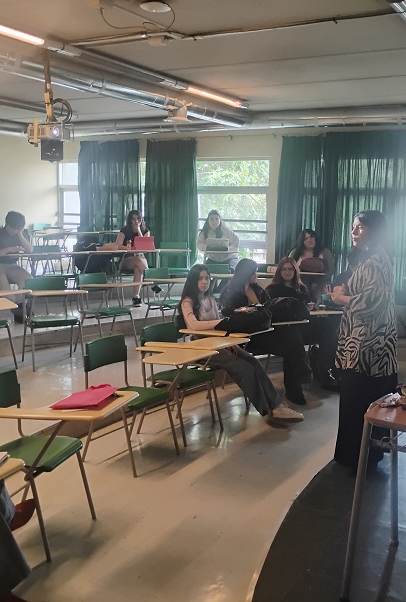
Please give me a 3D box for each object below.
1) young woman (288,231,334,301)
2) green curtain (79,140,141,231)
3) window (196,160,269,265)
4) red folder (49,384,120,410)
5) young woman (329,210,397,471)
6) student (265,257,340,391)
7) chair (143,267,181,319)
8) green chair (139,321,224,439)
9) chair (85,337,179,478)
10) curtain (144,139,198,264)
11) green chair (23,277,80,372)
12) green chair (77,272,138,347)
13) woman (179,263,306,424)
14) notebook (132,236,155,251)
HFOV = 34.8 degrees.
[{"bbox_3d":[1.440,-0.300,8.600,0.600,1.270,0.750,5,9,25],"label":"young woman"},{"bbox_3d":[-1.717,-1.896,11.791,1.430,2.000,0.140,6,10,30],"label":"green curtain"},{"bbox_3d":[0.428,-1.329,9.639,1.250,1.510,0.100,7,10,31],"label":"window"},{"bbox_3d":[-0.596,0.505,3.429,0.240,0.035,0.360,4,9,13],"label":"red folder"},{"bbox_3d":[0.961,0.252,3.953,0.400,1.580,0.480,0,8,-7],"label":"young woman"},{"bbox_3d":[0.961,0.197,6.320,0.550,1.230,0.750,-5,11,-38],"label":"student"},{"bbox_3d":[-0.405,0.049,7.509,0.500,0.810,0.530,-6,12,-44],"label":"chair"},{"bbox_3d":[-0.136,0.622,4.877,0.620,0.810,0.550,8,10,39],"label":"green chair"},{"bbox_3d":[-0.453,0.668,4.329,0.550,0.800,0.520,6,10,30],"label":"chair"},{"bbox_3d":[-0.501,-1.480,10.053,0.950,2.010,0.150,7,10,31],"label":"curtain"},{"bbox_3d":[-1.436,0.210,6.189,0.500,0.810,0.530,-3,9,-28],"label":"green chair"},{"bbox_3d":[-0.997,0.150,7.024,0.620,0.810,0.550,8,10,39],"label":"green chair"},{"bbox_3d":[0.250,0.347,5.291,0.980,1.250,0.520,6,9,31],"label":"woman"},{"bbox_3d":[-0.856,-0.845,9.482,0.290,0.185,0.180,-1,9,-14],"label":"notebook"}]

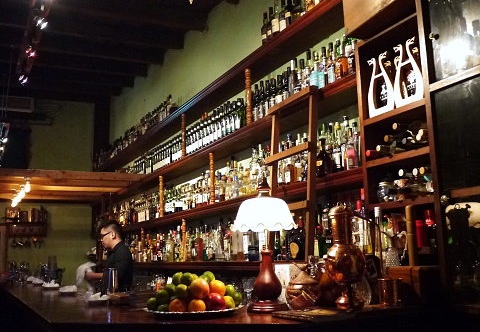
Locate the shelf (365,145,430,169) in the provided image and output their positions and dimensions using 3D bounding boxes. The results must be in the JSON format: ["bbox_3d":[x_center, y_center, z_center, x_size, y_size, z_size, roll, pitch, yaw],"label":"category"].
[{"bbox_3d":[0.932,-0.032,2.749,0.286,0.027,0.457,2,-11,-27],"label":"shelf"}]

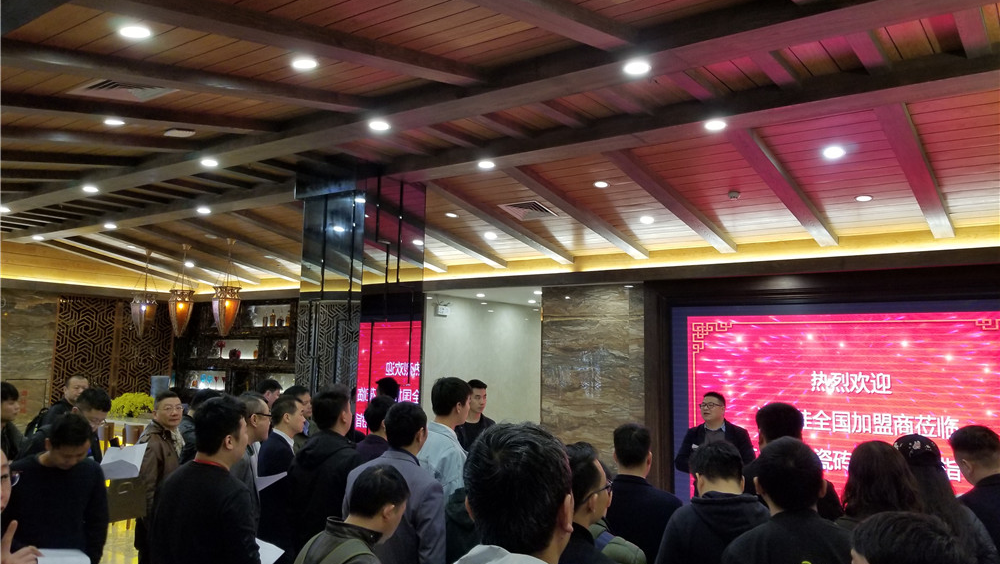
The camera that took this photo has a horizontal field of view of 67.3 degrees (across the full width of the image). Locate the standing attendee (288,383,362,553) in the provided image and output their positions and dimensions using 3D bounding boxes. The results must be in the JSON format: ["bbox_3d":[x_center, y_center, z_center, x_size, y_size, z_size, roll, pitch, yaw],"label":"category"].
[{"bbox_3d":[-0.852,1.387,3.531,0.520,1.776,0.330,-3,-7,38],"label":"standing attendee"}]

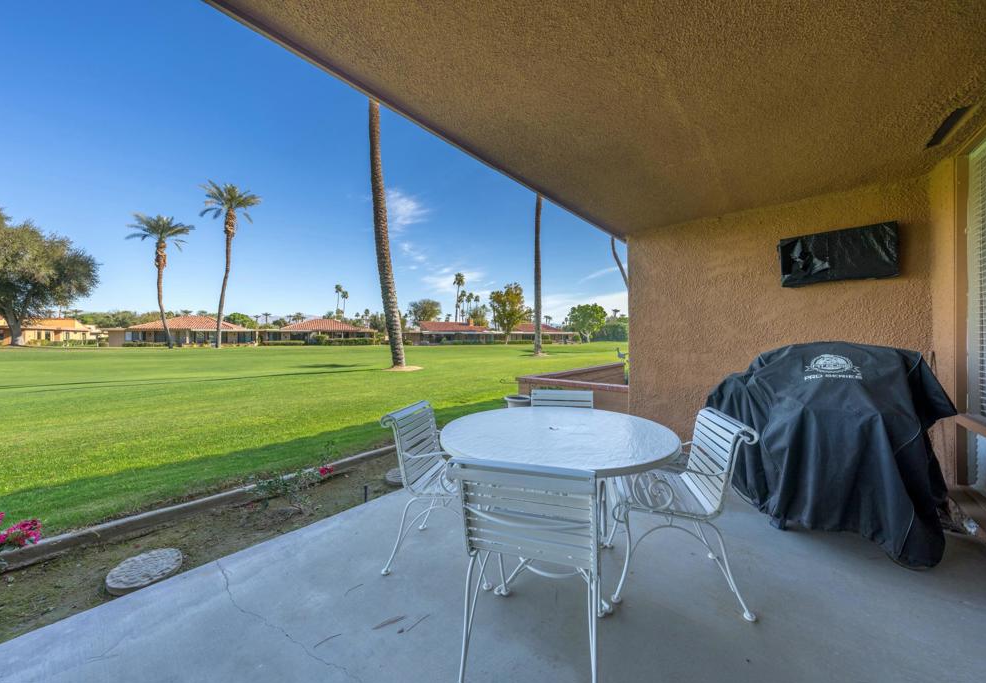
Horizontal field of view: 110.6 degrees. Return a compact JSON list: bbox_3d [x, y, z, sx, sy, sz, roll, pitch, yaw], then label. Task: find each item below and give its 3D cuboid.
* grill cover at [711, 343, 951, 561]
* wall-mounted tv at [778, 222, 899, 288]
[{"bbox_3d":[2.180,0.600,2.360,1.220,1.200,0.740,0,0,37],"label":"grill cover"},{"bbox_3d":[2.890,-0.710,2.890,0.700,0.435,0.100,0,0,41],"label":"wall-mounted tv"}]

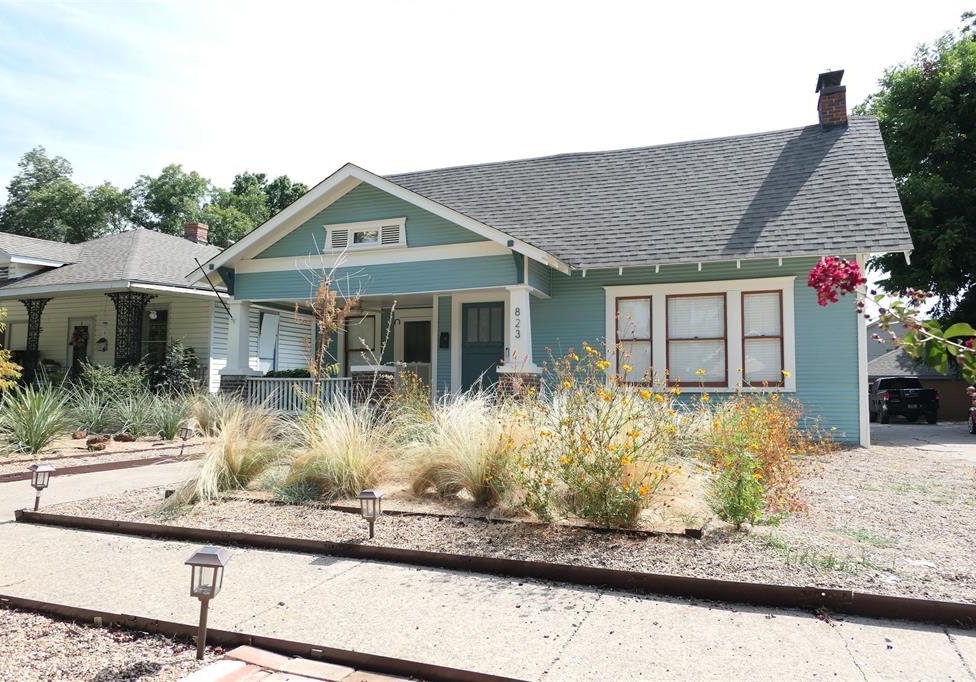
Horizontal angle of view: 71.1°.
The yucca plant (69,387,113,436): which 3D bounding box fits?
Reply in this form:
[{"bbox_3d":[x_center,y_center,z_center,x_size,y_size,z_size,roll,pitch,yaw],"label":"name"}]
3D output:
[{"bbox_3d":[-7.169,1.230,12.365,0.780,0.870,0.780,2,-4,-30],"label":"yucca plant"}]

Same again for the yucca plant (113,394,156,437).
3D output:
[{"bbox_3d":[-6.225,1.277,12.075,0.740,0.750,0.740,2,-4,-27],"label":"yucca plant"}]

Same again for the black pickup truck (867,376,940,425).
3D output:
[{"bbox_3d":[16.746,2.276,27.870,1.960,1.860,5.500,-1,-4,23],"label":"black pickup truck"}]

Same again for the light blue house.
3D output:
[{"bbox_3d":[1.832,-1.736,16.196,13.100,7.400,10.300,-1,-4,23],"label":"light blue house"}]

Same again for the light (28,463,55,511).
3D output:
[{"bbox_3d":[-3.470,1.133,5.274,0.139,0.345,0.139,2,-5,33],"label":"light"}]

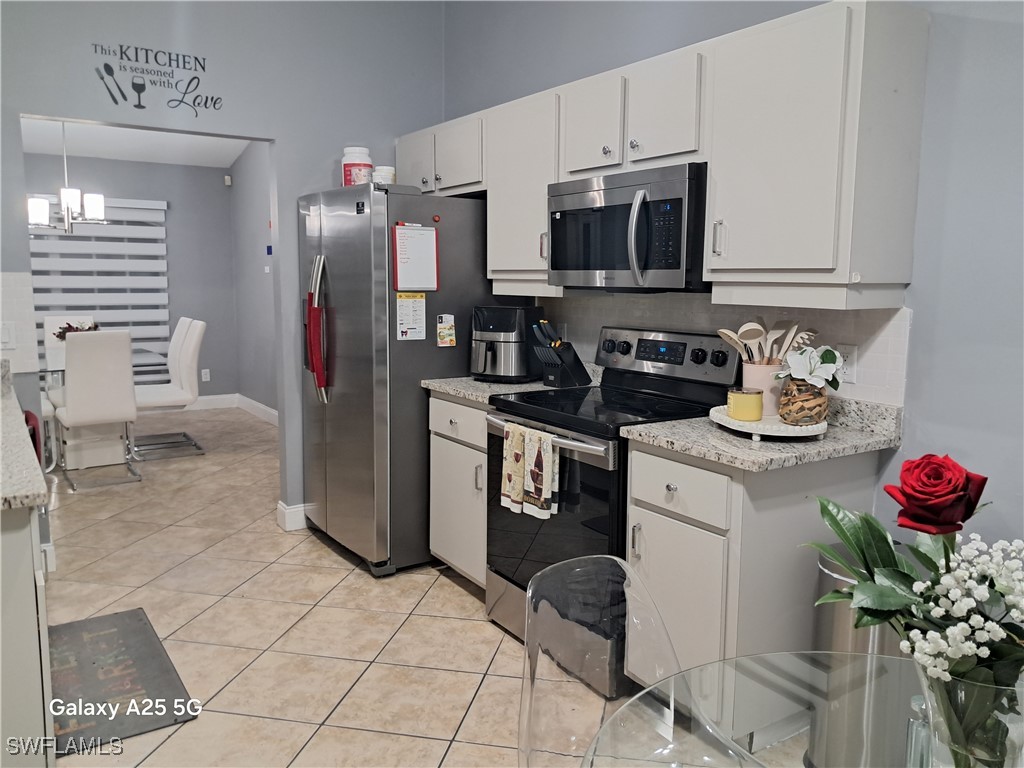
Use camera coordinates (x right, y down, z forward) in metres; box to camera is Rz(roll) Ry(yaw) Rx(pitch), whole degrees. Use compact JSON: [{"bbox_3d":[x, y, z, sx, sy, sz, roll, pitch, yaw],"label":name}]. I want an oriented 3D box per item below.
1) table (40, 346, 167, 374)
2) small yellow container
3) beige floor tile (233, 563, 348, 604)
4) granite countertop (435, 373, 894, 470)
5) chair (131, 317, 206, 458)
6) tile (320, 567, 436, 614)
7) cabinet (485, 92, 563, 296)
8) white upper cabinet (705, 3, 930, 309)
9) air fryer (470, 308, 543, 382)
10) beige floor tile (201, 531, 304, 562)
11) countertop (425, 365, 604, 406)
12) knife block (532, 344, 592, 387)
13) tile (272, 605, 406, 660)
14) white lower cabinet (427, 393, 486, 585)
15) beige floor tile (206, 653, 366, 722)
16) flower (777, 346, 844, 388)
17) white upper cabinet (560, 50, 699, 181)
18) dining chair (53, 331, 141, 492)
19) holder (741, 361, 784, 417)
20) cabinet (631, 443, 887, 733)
[{"bbox_3d":[-3.200,0.187,6.033,1.050,0.755,1.390,-5,9,-33],"label":"table"},{"bbox_3d":[0.735,0.066,2.517,0.103,0.090,0.103,1,8,0],"label":"small yellow container"},{"bbox_3d":[-0.978,0.896,3.575,0.410,0.012,0.410,2,8,11],"label":"beige floor tile"},{"bbox_3d":[0.387,0.084,2.999,0.664,0.042,1.854,-4,9,-34],"label":"granite countertop"},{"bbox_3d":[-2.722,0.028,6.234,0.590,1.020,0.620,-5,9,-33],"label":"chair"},{"bbox_3d":[-0.580,0.920,3.526,0.413,0.010,0.413,2,8,11],"label":"tile"},{"bbox_3d":[0.166,-0.812,3.535,0.324,0.830,0.593,-4,9,-34],"label":"cabinet"},{"bbox_3d":[0.895,-0.655,2.436,0.320,0.831,0.535,-5,9,-33],"label":"white upper cabinet"},{"bbox_3d":[-0.021,-0.175,3.551,0.265,0.312,0.300,2,8,14],"label":"air fryer"},{"bbox_3d":[-1.290,0.827,4.067,0.410,0.012,0.410,2,8,11],"label":"beige floor tile"},{"bbox_3d":[0.017,-0.037,3.443,0.635,0.121,0.533,-5,9,-33],"label":"countertop"},{"bbox_3d":[0.222,-0.093,3.467,0.250,0.206,0.105,-5,10,-38],"label":"knife block"},{"bbox_3d":[-0.664,0.973,3.121,0.413,0.010,0.413,2,8,11],"label":"tile"},{"bbox_3d":[0.038,0.448,3.599,0.630,0.835,0.565,-5,9,-33],"label":"white lower cabinet"},{"bbox_3d":[-0.747,1.025,2.716,0.413,0.010,0.413,2,8,11],"label":"beige floor tile"},{"bbox_3d":[0.857,-0.049,2.285,0.185,0.120,0.160,3,8,20],"label":"flower"},{"bbox_3d":[0.516,-0.935,2.873,0.311,0.368,0.773,-5,9,-33],"label":"white upper cabinet"},{"bbox_3d":[-2.802,0.144,5.385,0.440,1.015,0.590,-5,10,-36],"label":"dining chair"},{"bbox_3d":[0.825,0.013,2.629,0.119,0.168,0.119,-4,9,-34],"label":"holder"},{"bbox_3d":[0.718,0.571,2.466,0.625,0.814,0.450,-5,9,-33],"label":"cabinet"}]

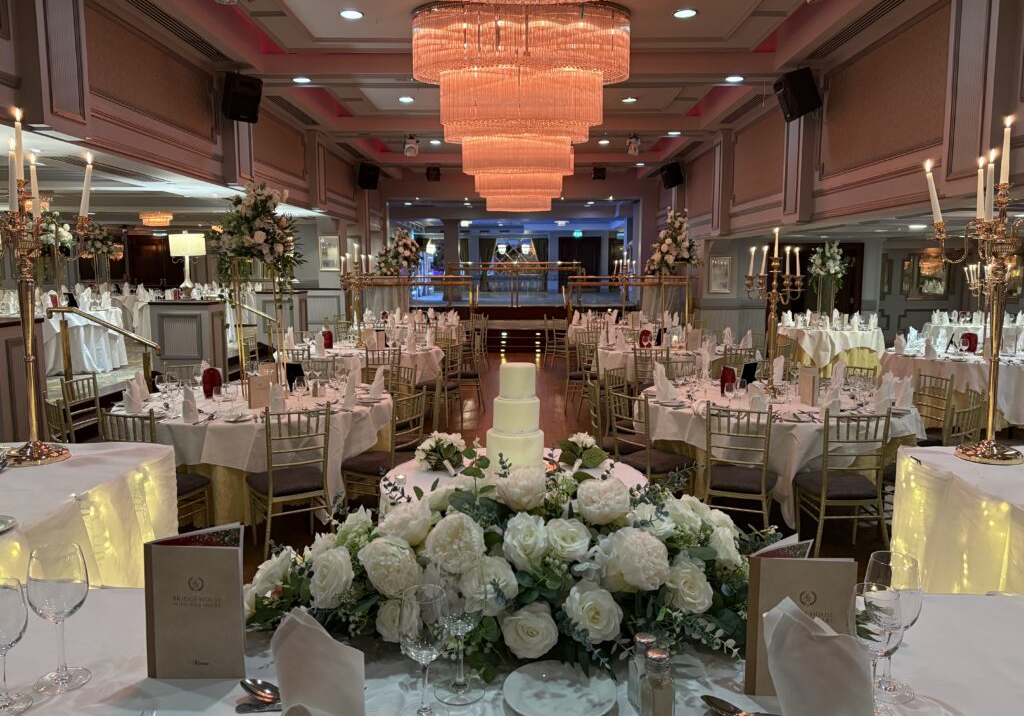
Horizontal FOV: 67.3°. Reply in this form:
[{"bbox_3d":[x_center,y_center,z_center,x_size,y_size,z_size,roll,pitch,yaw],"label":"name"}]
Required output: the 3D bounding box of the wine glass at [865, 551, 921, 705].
[{"bbox_3d":[0.553,0.390,1.119,0.082,0.202,0.082,0,7,0],"label":"wine glass"}]

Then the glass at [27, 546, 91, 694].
[{"bbox_3d":[-0.693,0.393,1.173,0.085,0.213,0.085,0,6,0],"label":"glass"}]

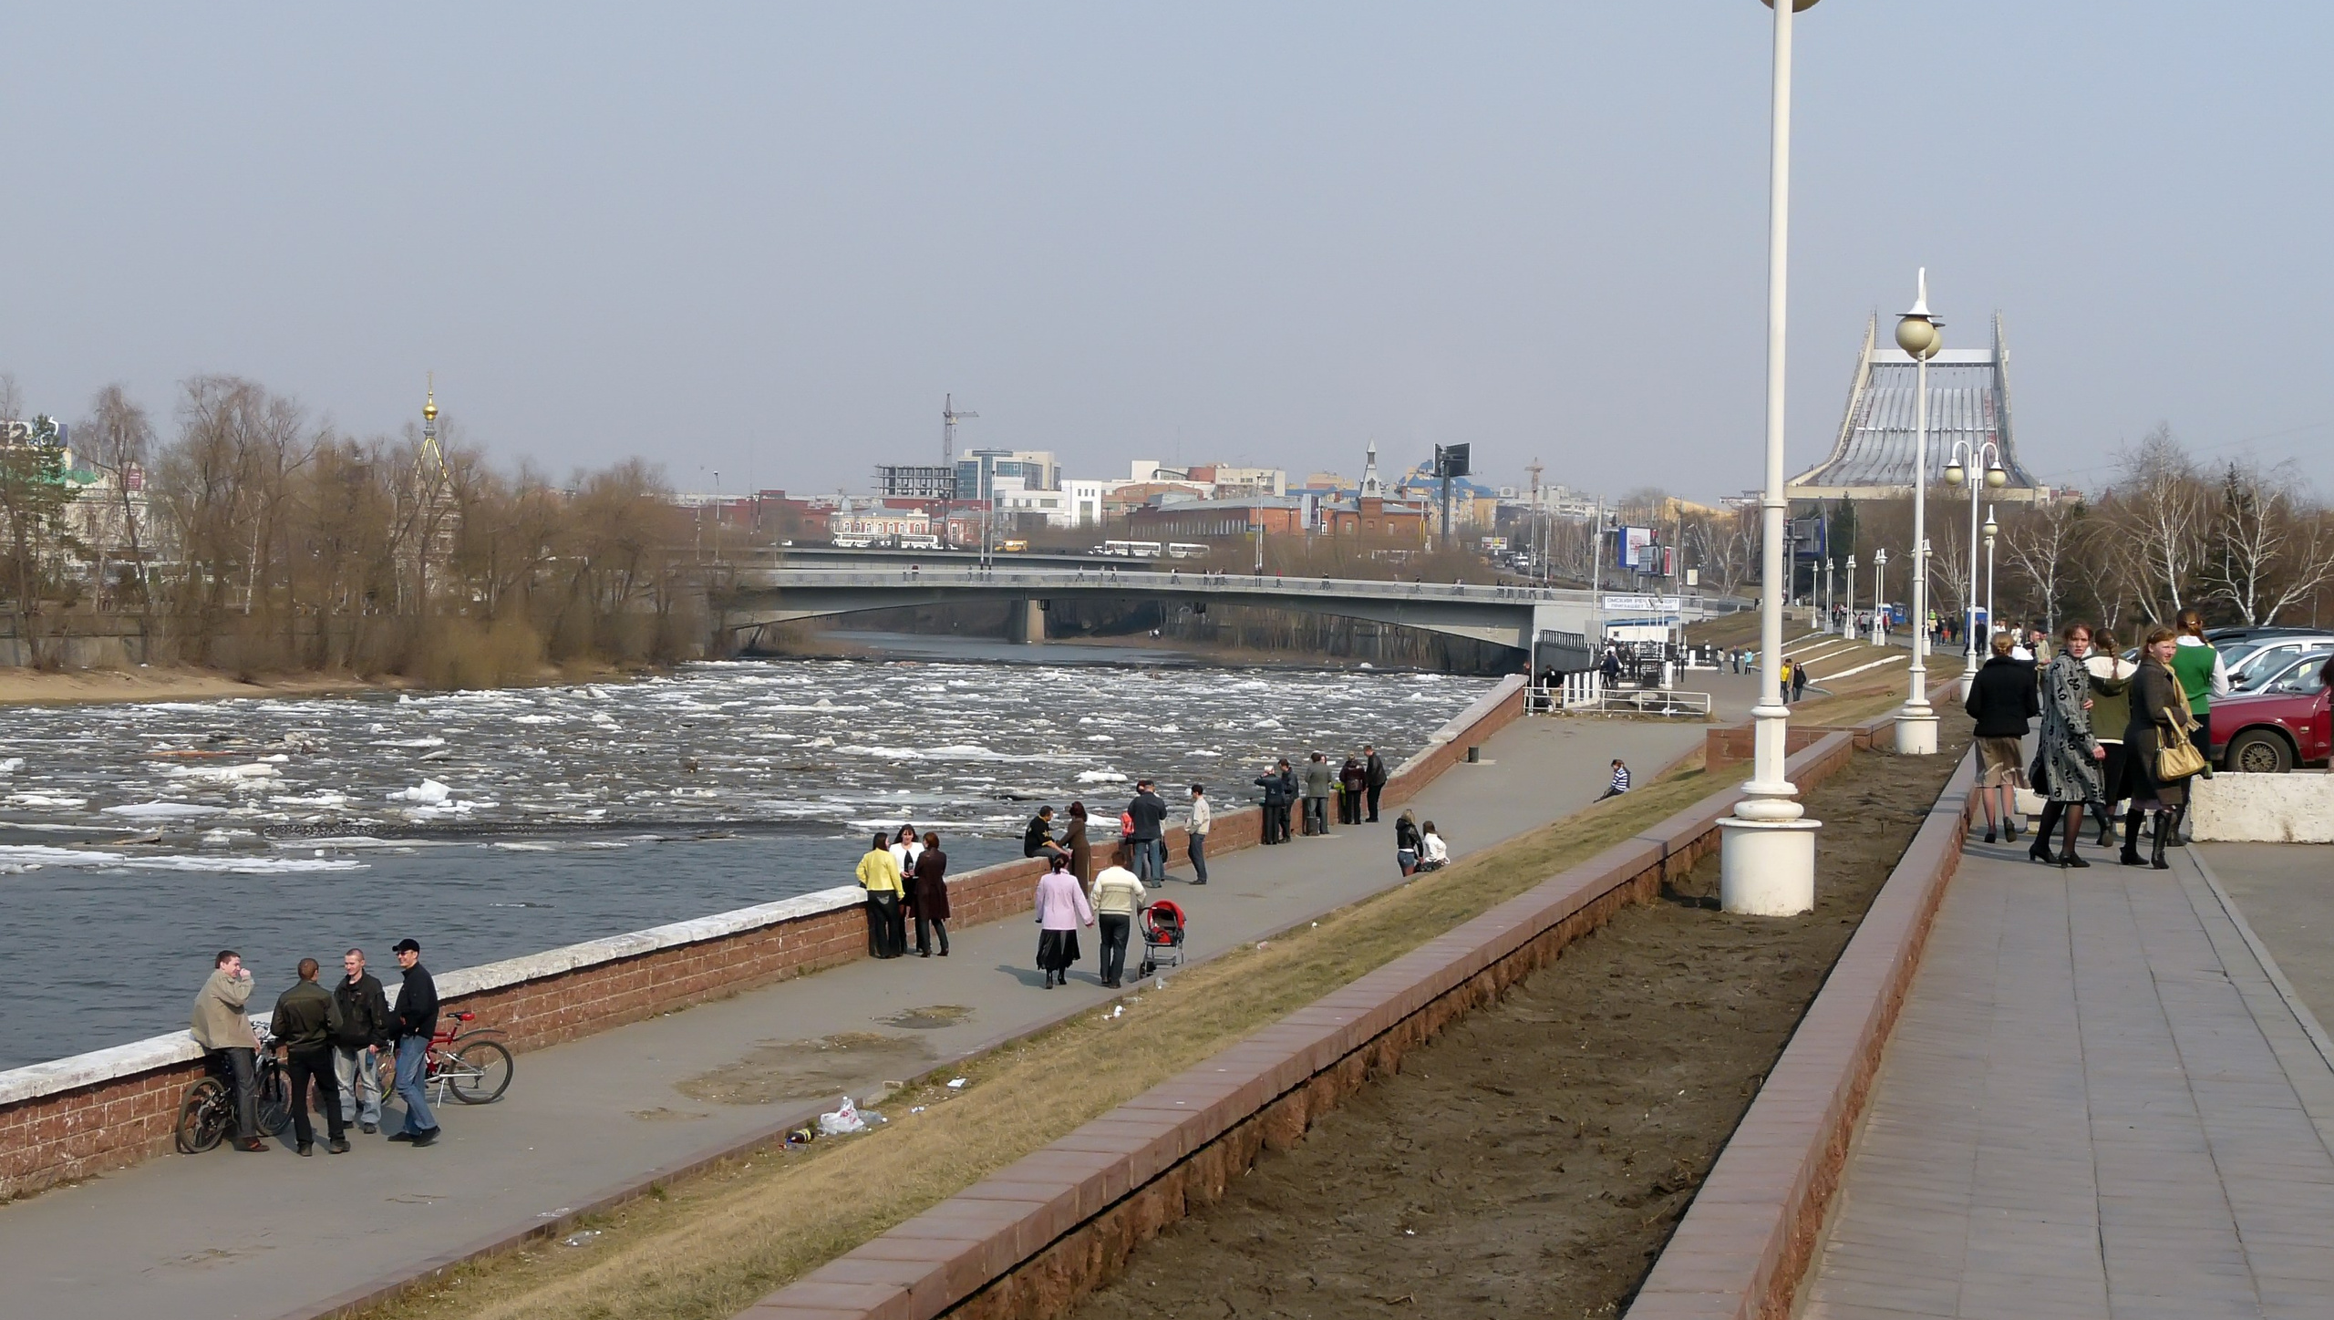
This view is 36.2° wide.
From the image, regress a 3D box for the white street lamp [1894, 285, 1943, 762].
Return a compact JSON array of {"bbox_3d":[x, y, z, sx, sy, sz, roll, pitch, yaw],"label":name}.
[{"bbox_3d":[9.858,-1.910,46.800,0.630,6.300,1.850,1,1,15],"label":"white street lamp"}]

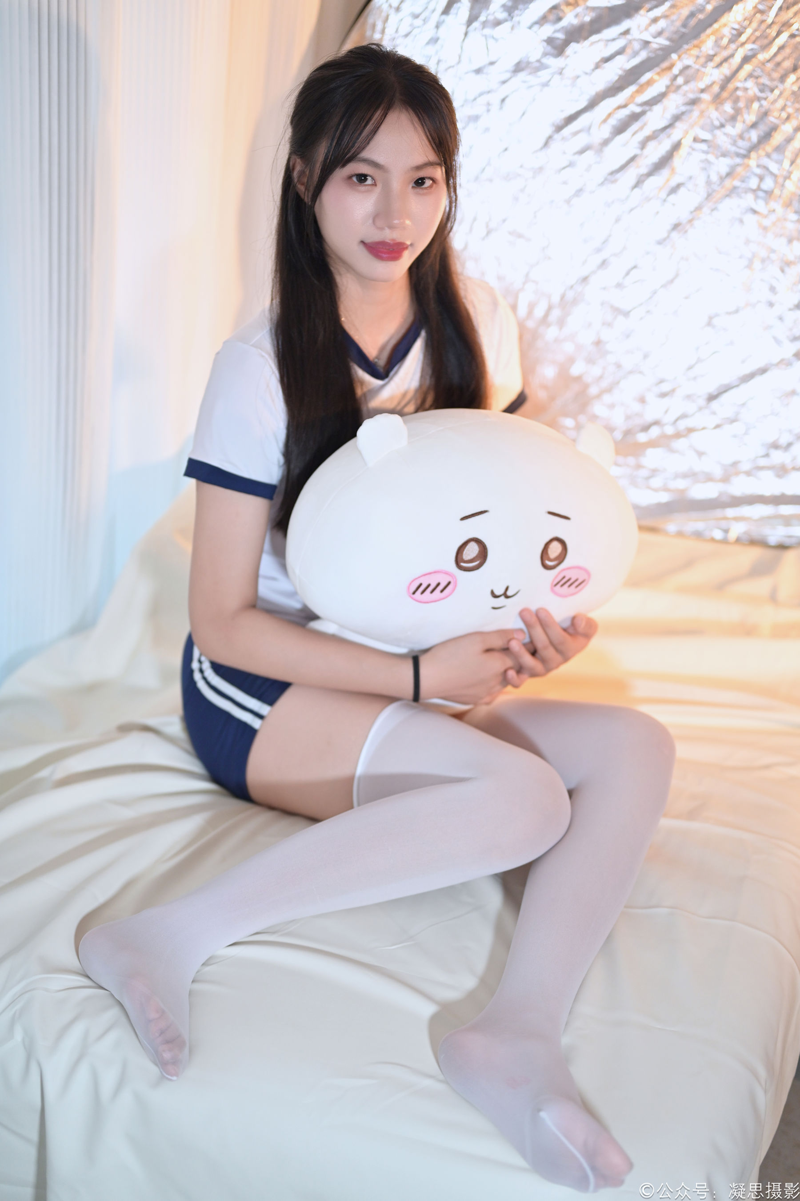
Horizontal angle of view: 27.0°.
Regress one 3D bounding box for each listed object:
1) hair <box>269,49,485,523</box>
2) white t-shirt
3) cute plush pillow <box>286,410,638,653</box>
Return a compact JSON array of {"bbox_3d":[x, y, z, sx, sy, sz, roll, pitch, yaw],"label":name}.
[{"bbox_3d":[-0.022,-0.329,1.750,0.235,0.520,0.250,-4,20,-21],"label":"hair"},{"bbox_3d":[-0.046,-0.153,1.800,0.400,0.440,0.250,-9,23,-32],"label":"white t-shirt"},{"bbox_3d":[0.061,-0.062,1.640,0.360,0.260,0.250,-6,21,-24],"label":"cute plush pillow"}]

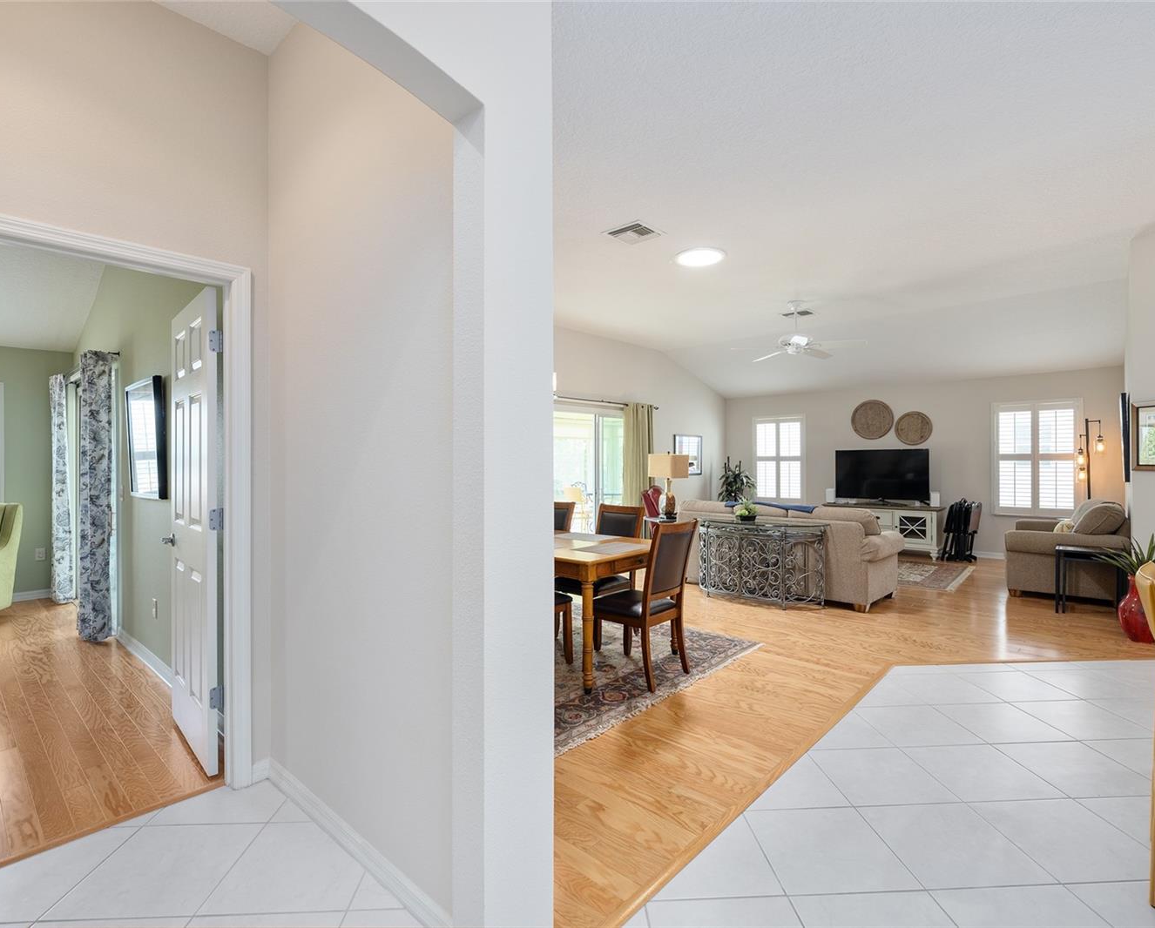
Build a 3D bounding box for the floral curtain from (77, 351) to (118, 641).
[{"bbox_3d":[-3.641,0.228,4.402,0.520,2.110,0.130,0,0,42],"label":"floral curtain"}]

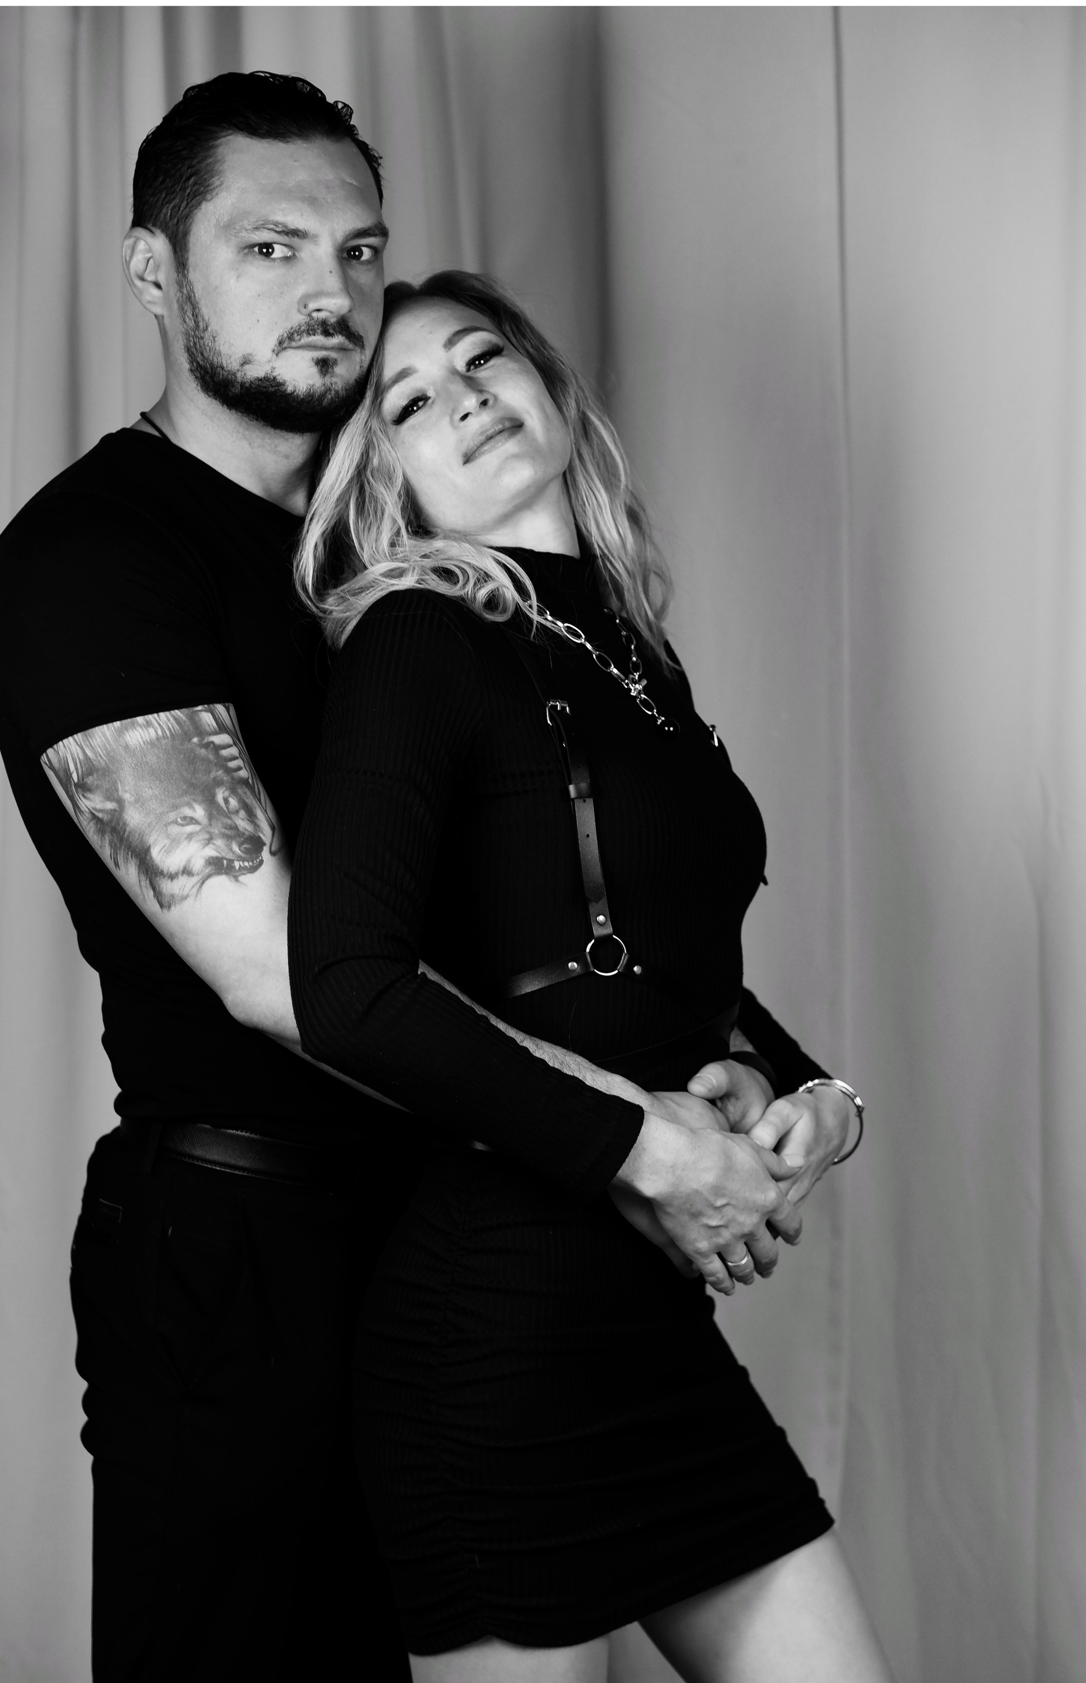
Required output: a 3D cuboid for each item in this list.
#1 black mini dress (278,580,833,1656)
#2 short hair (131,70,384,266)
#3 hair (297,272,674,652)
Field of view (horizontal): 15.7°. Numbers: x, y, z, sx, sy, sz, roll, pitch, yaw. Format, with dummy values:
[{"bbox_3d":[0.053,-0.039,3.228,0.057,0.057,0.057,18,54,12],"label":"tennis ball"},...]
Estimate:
[{"bbox_3d":[0.009,0.175,2.640,0.330,0.745,0.410,0,0,34],"label":"black mini dress"},{"bbox_3d":[-0.197,-0.448,2.670,0.170,0.160,0.200,-2,0,-30],"label":"short hair"},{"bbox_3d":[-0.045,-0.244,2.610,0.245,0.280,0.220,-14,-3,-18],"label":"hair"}]

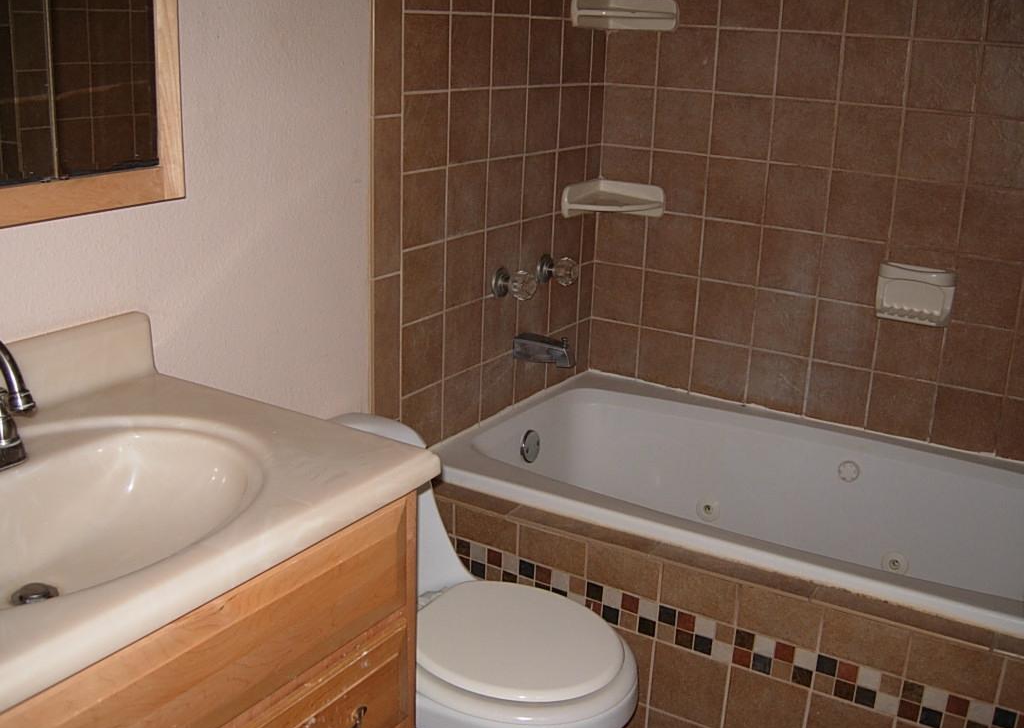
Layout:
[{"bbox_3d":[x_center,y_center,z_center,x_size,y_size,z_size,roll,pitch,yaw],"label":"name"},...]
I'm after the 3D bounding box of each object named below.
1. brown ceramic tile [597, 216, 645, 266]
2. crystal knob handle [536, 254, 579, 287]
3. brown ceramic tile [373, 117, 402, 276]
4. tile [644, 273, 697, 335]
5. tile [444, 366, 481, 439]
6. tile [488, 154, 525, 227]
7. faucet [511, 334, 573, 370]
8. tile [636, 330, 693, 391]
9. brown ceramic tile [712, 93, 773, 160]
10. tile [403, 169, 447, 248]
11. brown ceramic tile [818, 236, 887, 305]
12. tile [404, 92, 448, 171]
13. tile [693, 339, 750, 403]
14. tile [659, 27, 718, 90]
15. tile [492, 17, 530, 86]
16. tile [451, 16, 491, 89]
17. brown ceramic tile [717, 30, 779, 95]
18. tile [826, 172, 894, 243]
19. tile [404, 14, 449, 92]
[{"bbox_3d":[0.290,-0.338,2.817,0.145,0.152,0.010,12,20,30],"label":"brown ceramic tile"},{"bbox_3d":[0.121,-0.224,2.606,0.092,0.072,0.072,12,20,30],"label":"crystal knob handle"},{"bbox_3d":[-0.243,-0.321,2.047,0.009,0.304,0.083,12,20,30],"label":"brown ceramic tile"},{"bbox_3d":[0.413,-0.161,2.788,0.152,0.152,0.010,12,20,30],"label":"tile"},{"bbox_3d":[-0.117,0.087,2.460,0.010,0.142,0.152,13,20,30],"label":"tile"},{"bbox_3d":[-0.016,-0.390,2.426,0.010,0.151,0.151,12,20,30],"label":"tile"},{"bbox_3d":[0.083,-0.036,2.566,0.156,0.069,0.052,12,20,30],"label":"faucet"},{"bbox_3d":[0.409,-0.015,2.835,0.152,0.145,0.010,12,20,30],"label":"tile"},{"bbox_3d":[0.557,-0.572,2.574,0.152,0.152,0.010,12,20,30],"label":"brown ceramic tile"},{"bbox_3d":[-0.181,-0.319,2.180,0.010,0.152,0.148,12,20,30],"label":"tile"},{"bbox_3d":[0.807,-0.220,2.516,0.151,0.151,0.010,12,20,30],"label":"brown ceramic tile"},{"bbox_3d":[-0.176,-0.463,2.109,0.009,0.153,0.152,12,20,30],"label":"tile"},{"bbox_3d":[0.539,0.015,2.757,0.152,0.148,0.010,12,20,30],"label":"tile"},{"bbox_3d":[0.430,-0.747,2.607,0.151,0.151,0.010,12,20,30],"label":"tile"},{"bbox_3d":[-0.007,-0.689,2.353,0.010,0.152,0.152,13,20,30],"label":"tile"},{"bbox_3d":[-0.088,-0.643,2.192,0.009,0.153,0.152,12,20,30],"label":"tile"},{"bbox_3d":[0.559,-0.717,2.531,0.151,0.151,0.010,12,20,30],"label":"brown ceramic tile"},{"bbox_3d":[0.810,-0.366,2.471,0.151,0.151,0.010,12,20,30],"label":"tile"},{"bbox_3d":[-0.169,-0.612,2.089,0.010,0.152,0.148,12,20,30],"label":"tile"}]

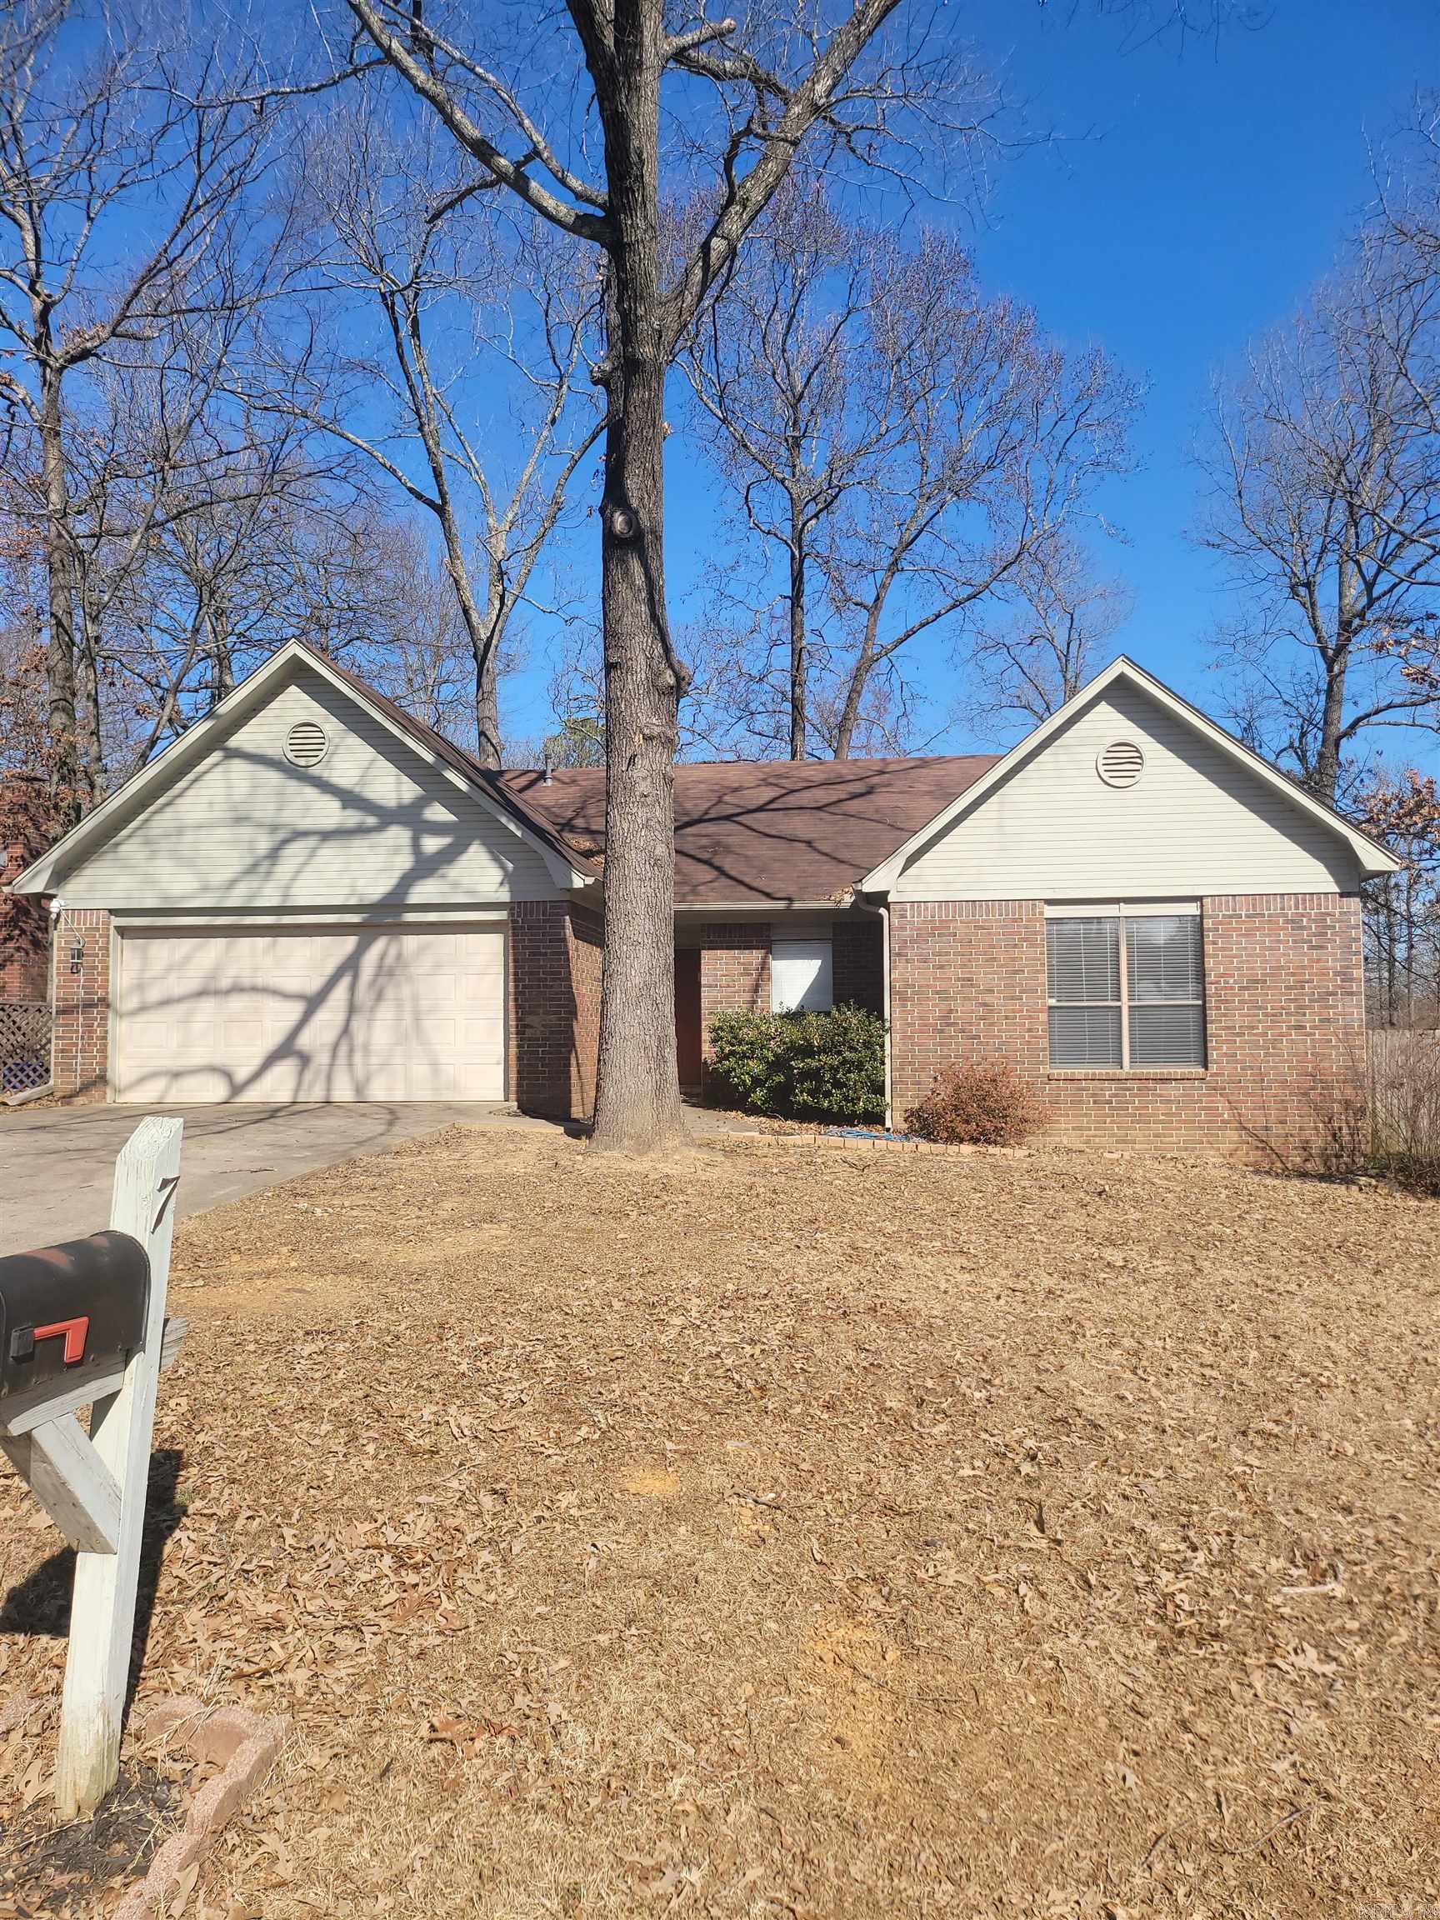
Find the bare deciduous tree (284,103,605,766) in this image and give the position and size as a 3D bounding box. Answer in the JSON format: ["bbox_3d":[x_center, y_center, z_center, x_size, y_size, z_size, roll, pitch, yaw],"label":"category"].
[{"bbox_3d":[-6.565,-9.096,35.593,8.830,24.540,8.380,-1,-3,7],"label":"bare deciduous tree"}]

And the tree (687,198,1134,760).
[{"bbox_3d":[4.931,-8.547,38.188,12.010,23.520,11.410,-1,-3,7],"label":"tree"}]

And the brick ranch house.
[{"bbox_3d":[0.269,-0.496,22.719,16.550,6.150,12.550,-1,-3,7],"label":"brick ranch house"}]

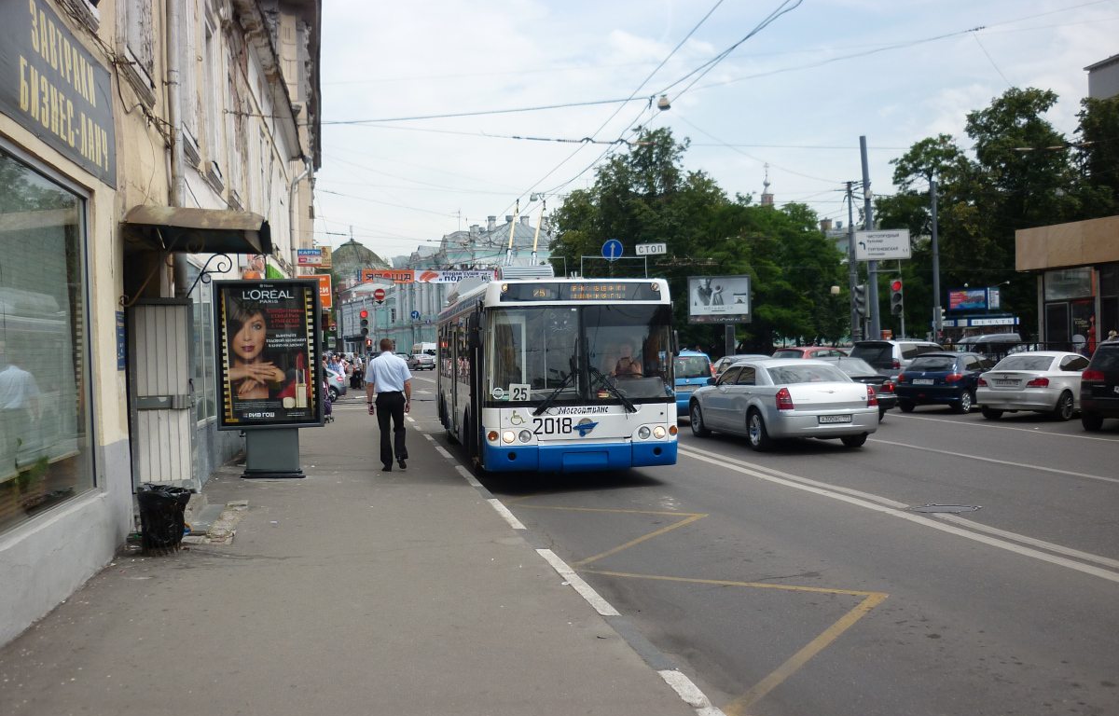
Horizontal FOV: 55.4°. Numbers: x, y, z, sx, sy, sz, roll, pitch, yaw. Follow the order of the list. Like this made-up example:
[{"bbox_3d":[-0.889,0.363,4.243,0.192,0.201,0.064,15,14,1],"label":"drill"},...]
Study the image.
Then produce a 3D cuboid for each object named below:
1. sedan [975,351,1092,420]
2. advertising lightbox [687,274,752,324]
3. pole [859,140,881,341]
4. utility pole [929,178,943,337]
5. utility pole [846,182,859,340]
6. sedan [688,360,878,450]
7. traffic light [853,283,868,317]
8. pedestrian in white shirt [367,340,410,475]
[{"bbox_3d":[10.660,0.595,23.550,1.750,1.420,4.350,-1,1,40],"label":"sedan"},{"bbox_3d":[10.010,-3.645,66.500,4.000,2.950,0.350,-2,1,-12],"label":"advertising lightbox"},{"bbox_3d":[10.798,-3.316,37.000,0.320,8.750,0.320,-4,0,-12],"label":"pole"},{"bbox_3d":[17.134,-3.721,48.500,0.260,8.880,0.260,-1,0,-12],"label":"utility pole"},{"bbox_3d":[12.686,-3.348,46.000,0.330,8.470,0.330,-2,0,-12],"label":"utility pole"},{"bbox_3d":[3.830,0.762,19.100,1.880,1.480,5.000,-1,1,-11],"label":"sedan"},{"bbox_3d":[10.390,-1.994,36.800,0.450,1.160,0.380,-2,1,-15],"label":"traffic light"},{"bbox_3d":[-2.294,0.631,14.300,0.600,1.770,0.420,-2,1,-10],"label":"pedestrian in white shirt"}]

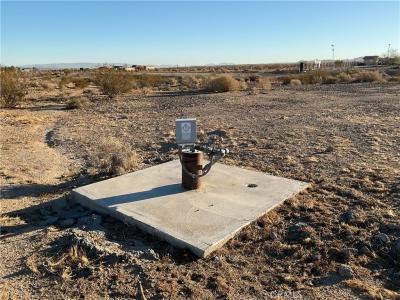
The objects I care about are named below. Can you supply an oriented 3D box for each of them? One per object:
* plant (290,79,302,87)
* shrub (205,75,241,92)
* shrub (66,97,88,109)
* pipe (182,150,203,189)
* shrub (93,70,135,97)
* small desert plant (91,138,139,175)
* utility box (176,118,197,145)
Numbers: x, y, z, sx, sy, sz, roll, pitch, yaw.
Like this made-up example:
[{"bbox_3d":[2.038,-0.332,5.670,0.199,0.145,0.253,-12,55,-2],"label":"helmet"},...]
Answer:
[{"bbox_3d":[6.835,-4.756,23.740,0.830,0.475,0.747,0,14,0],"label":"plant"},{"bbox_3d":[1.254,-3.707,18.728,2.008,0.890,1.807,0,14,0],"label":"shrub"},{"bbox_3d":[-4.252,-1.653,11.641,0.728,0.372,0.655,0,14,0],"label":"shrub"},{"bbox_3d":[-0.087,0.221,3.736,0.212,0.404,0.212,0,14,0],"label":"pipe"},{"bbox_3d":[-4.148,-3.252,16.298,1.899,1.196,1.709,0,14,0],"label":"shrub"},{"bbox_3d":[-1.159,0.081,4.561,0.636,0.472,0.573,0,14,0],"label":"small desert plant"},{"bbox_3d":[-0.142,-0.199,3.630,0.209,0.257,0.120,1,14,3],"label":"utility box"}]

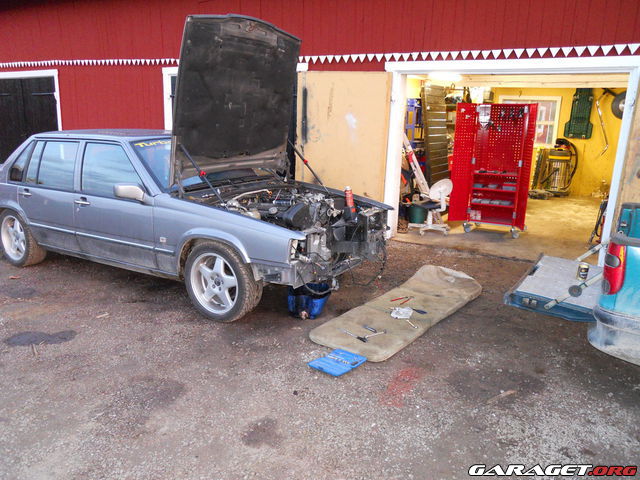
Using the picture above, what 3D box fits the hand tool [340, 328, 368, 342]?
[{"bbox_3d":[0.242,0.688,3.734,0.033,0.030,0.286,-11,18,-40],"label":"hand tool"}]

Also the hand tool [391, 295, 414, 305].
[{"bbox_3d":[0.731,0.517,4.471,0.245,0.020,0.119,-11,18,-41],"label":"hand tool"}]

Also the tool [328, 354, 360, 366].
[{"bbox_3d":[0.152,0.813,3.499,0.232,0.027,0.036,9,16,30],"label":"tool"}]

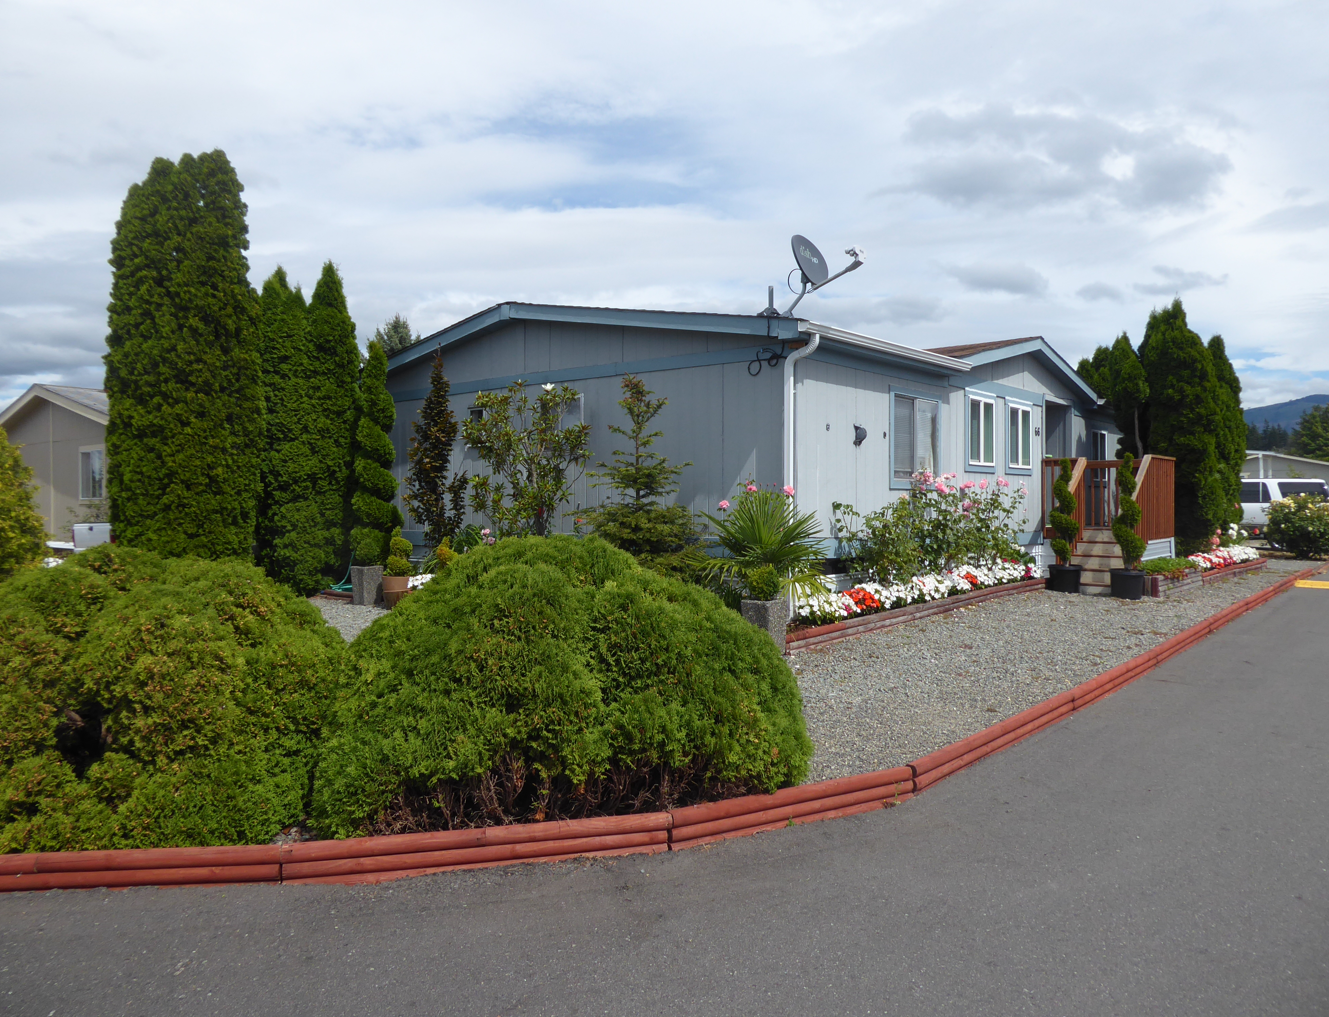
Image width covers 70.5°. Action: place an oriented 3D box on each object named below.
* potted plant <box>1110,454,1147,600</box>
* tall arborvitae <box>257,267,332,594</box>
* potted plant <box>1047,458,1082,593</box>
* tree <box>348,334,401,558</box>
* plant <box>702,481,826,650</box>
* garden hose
[{"bbox_3d":[5.958,0.239,12.100,0.470,1.881,0.470,0,0,0],"label":"potted plant"},{"bbox_3d":[-5.500,-1.150,14.000,1.180,4.850,1.180,0,0,0],"label":"tall arborvitae"},{"bbox_3d":[5.494,0.240,12.900,0.470,1.861,0.470,0,0,0],"label":"potted plant"},{"bbox_3d":[-3.852,-0.587,12.500,0.720,3.375,0.720,0,0,0],"label":"tree"},{"bbox_3d":[0.950,0.524,8.650,1.120,1.540,1.050,0,0,6],"label":"plant"},{"bbox_3d":[-4.016,0.818,11.900,0.480,0.496,0.400,0,0,0],"label":"garden hose"}]

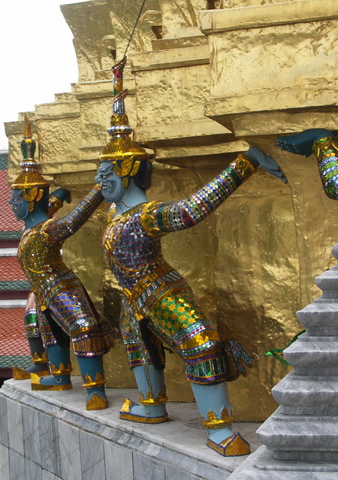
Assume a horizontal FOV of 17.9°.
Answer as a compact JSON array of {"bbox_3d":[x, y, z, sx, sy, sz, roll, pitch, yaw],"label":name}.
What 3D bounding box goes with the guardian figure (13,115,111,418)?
[{"bbox_3d":[-0.663,0.107,6.881,0.700,1.800,1.330,-2,0,-26],"label":"guardian figure"}]

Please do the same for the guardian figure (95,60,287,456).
[{"bbox_3d":[0.011,0.024,5.410,0.710,1.910,1.360,-2,0,-26],"label":"guardian figure"}]

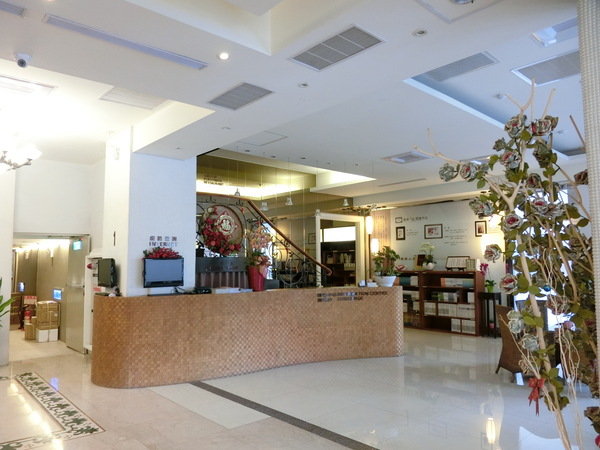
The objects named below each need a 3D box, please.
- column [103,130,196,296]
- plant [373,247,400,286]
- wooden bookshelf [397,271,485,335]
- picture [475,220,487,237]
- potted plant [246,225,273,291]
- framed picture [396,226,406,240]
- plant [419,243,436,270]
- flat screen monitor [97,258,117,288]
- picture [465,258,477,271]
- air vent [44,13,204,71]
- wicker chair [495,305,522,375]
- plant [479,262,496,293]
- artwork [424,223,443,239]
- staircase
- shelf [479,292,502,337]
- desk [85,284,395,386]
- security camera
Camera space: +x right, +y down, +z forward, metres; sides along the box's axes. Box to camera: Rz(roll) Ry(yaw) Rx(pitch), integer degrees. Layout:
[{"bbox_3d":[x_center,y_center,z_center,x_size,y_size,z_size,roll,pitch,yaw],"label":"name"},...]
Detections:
[{"bbox_3d":[-2.311,0.435,6.620,1.000,3.380,1.030,4,-6,-41],"label":"column"},{"bbox_3d":[1.421,0.682,7.120,0.450,0.660,0.430,-1,-5,11],"label":"plant"},{"bbox_3d":[2.866,1.607,9.231,0.310,1.235,2.060,3,-6,-43],"label":"wooden bookshelf"},{"bbox_3d":[3.635,0.076,8.701,0.030,0.320,0.250,3,-6,-43],"label":"picture"},{"bbox_3d":[-0.608,0.476,6.350,0.360,0.960,0.340,-1,-4,0],"label":"potted plant"},{"bbox_3d":[2.356,0.202,10.057,0.030,0.320,0.250,3,-6,-43],"label":"framed picture"},{"bbox_3d":[2.768,0.688,9.371,0.360,0.580,0.320,-2,-4,11],"label":"plant"},{"bbox_3d":[-2.752,0.685,6.179,0.070,0.400,0.560,4,-6,-41],"label":"flat screen monitor"},{"bbox_3d":[3.402,0.794,8.646,0.030,0.250,0.250,19,-17,-41],"label":"picture"},{"bbox_3d":[-1.154,-1.253,3.010,1.080,0.040,0.115,4,-6,-41],"label":"air vent"},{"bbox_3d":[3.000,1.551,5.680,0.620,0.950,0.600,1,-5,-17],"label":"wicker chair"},{"bbox_3d":[3.634,1.016,8.386,0.340,0.570,0.300,-1,-4,0],"label":"plant"},{"bbox_3d":[3.028,0.156,9.800,0.030,0.340,0.440,4,-6,-44],"label":"artwork"},{"bbox_3d":[-0.849,0.909,9.360,3.600,2.840,1.150,4,-6,-41],"label":"staircase"},{"bbox_3d":[3.652,1.716,8.343,0.290,0.850,0.340,3,-6,-43],"label":"shelf"},{"bbox_3d":[-0.612,1.522,6.450,4.680,1.115,1.100,0,-5,-20],"label":"desk"},{"bbox_3d":[-1.981,-1.172,3.093,0.105,0.105,0.110,1,-5,-18],"label":"security camera"}]

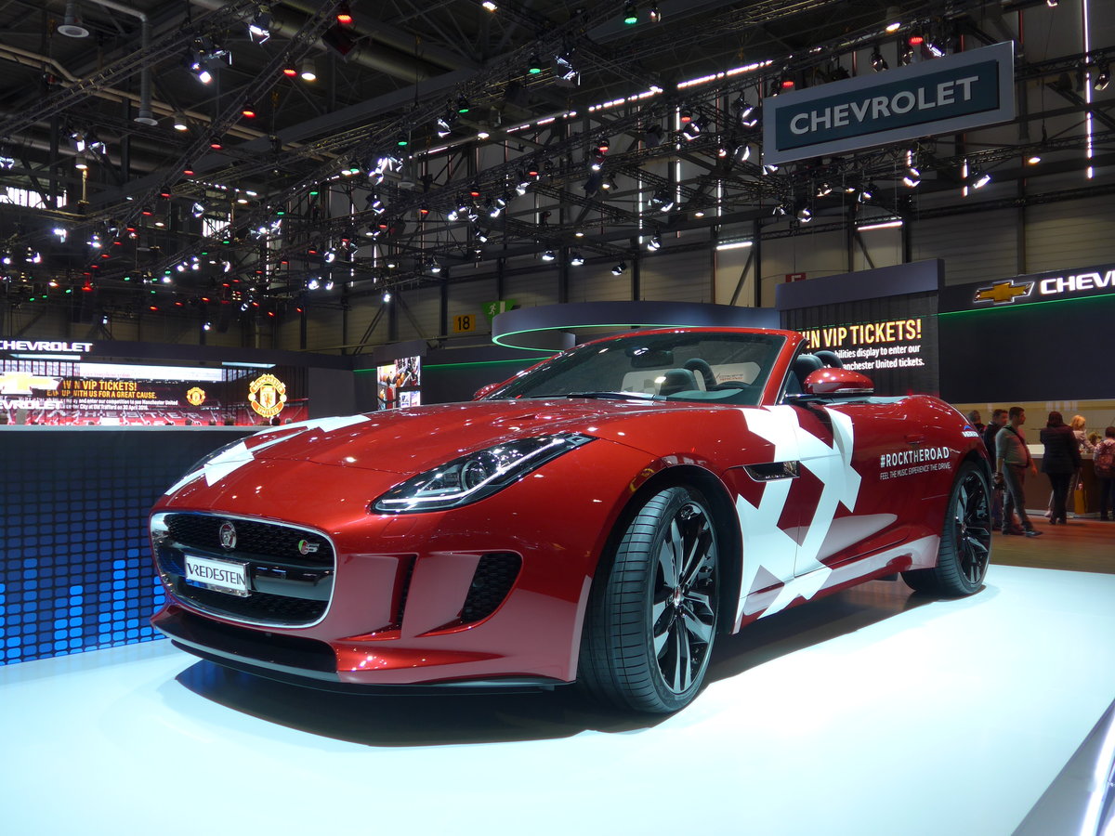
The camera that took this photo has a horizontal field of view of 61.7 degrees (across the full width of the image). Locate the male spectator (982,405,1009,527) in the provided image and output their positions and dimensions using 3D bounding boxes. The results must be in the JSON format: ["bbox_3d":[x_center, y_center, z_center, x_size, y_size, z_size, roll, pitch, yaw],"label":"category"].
[{"bbox_3d":[6.338,0.743,13.400,0.480,1.740,0.520,-1,-1,38],"label":"male spectator"}]

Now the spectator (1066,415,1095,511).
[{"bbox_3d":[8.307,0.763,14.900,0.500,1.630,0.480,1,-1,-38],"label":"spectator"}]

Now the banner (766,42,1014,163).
[{"bbox_3d":[5.564,-5.326,16.101,4.194,1.250,0.150,-1,-1,35],"label":"banner"}]

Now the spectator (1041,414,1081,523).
[{"bbox_3d":[7.460,0.741,13.850,0.580,1.674,0.420,-1,-1,35],"label":"spectator"}]

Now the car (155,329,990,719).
[{"bbox_3d":[0.542,0.233,4.298,2.000,1.290,4.470,-1,-1,40],"label":"car"}]

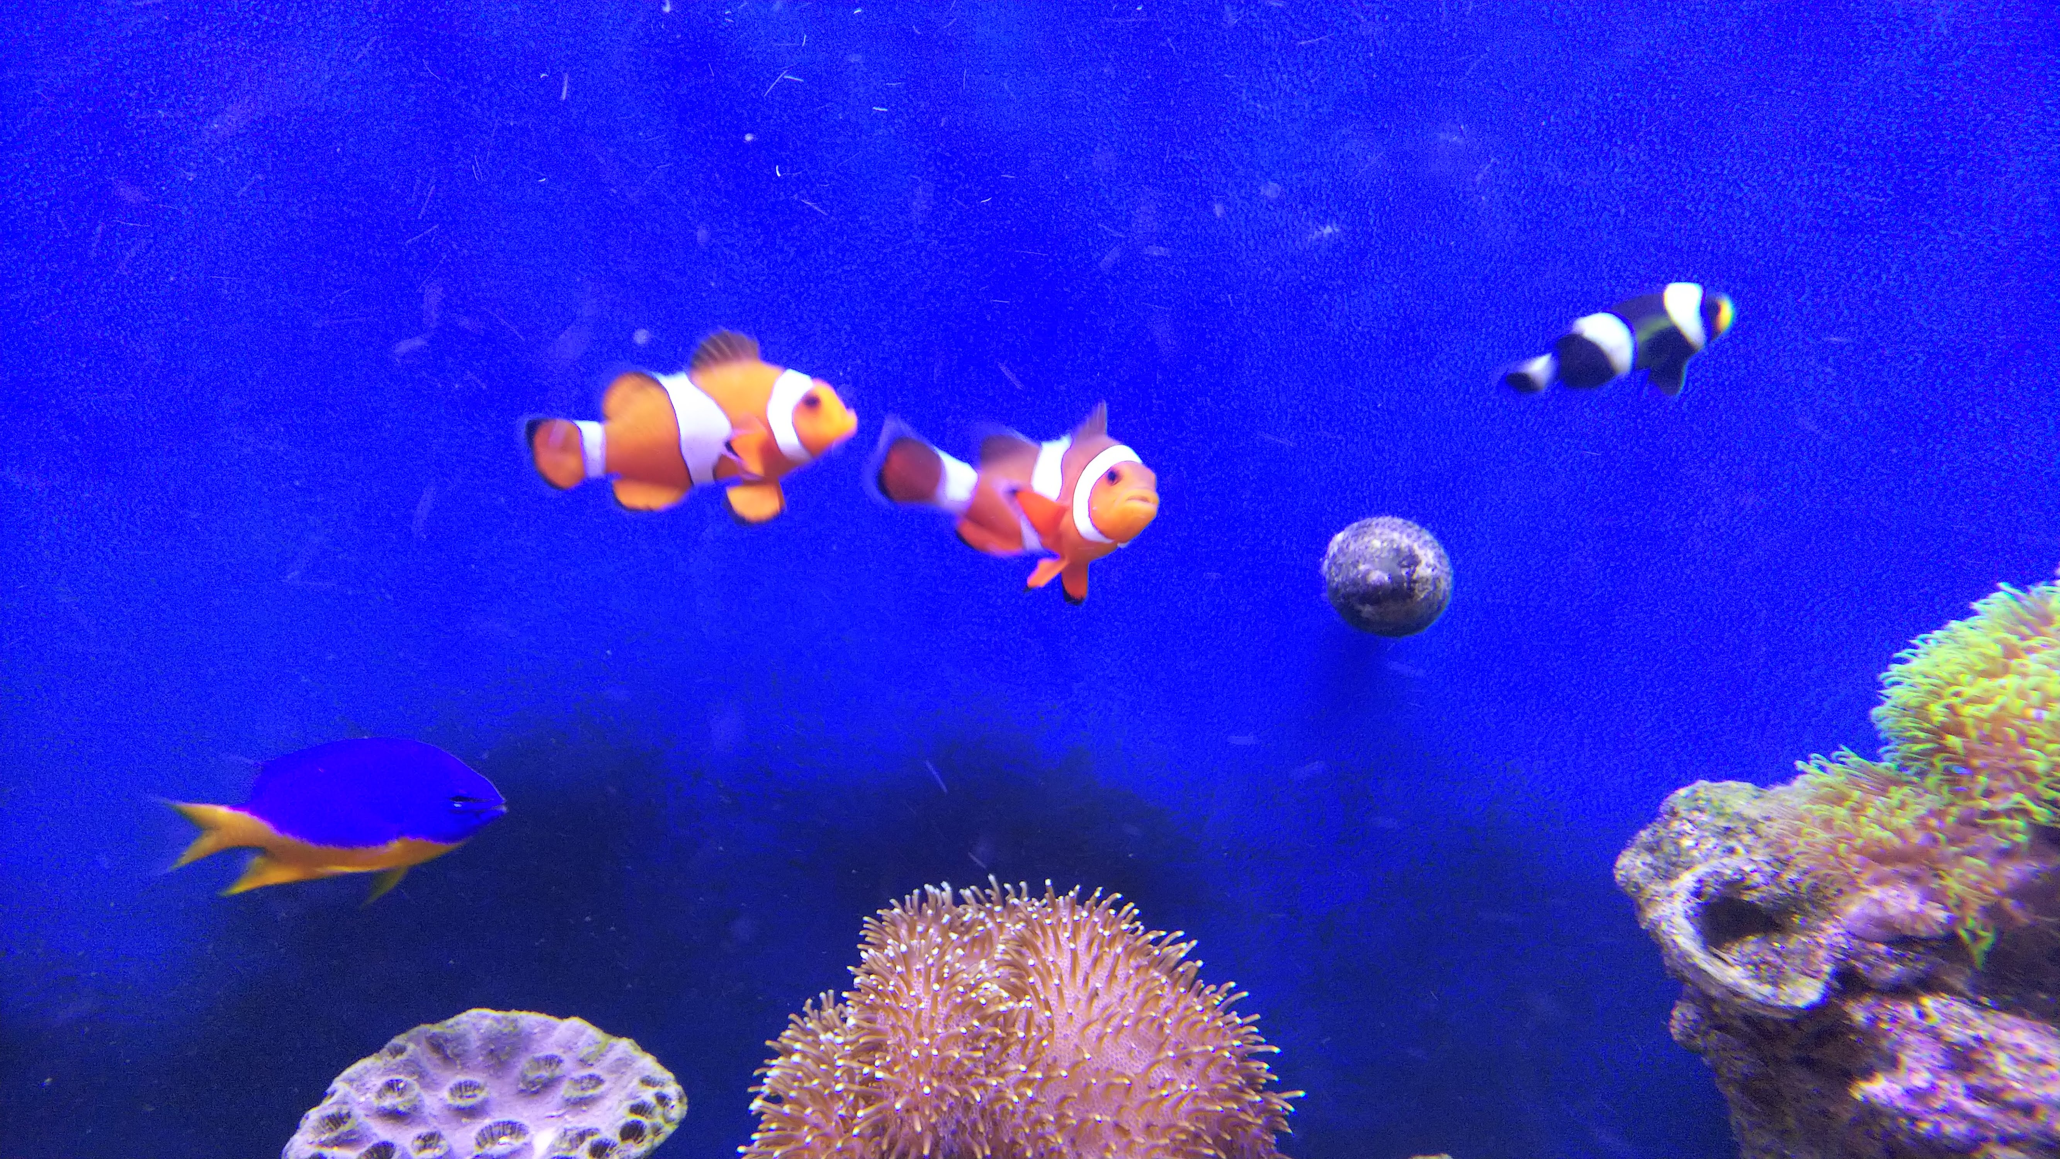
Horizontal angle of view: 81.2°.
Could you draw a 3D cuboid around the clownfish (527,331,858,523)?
[{"bbox_3d":[-0.077,-0.035,0.275,0.075,0.043,0.024,-5,3,9],"label":"clownfish"}]

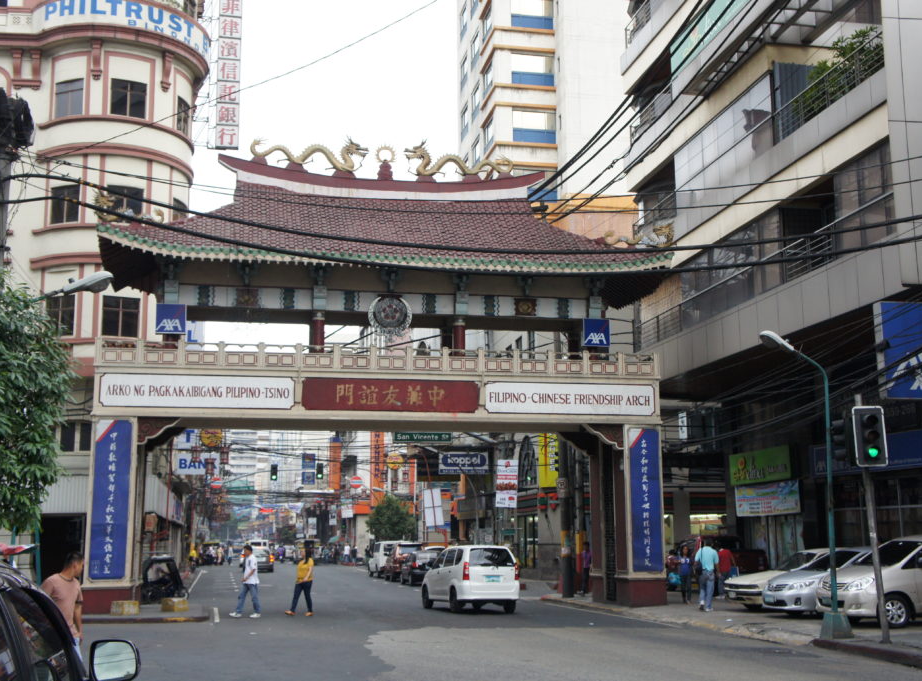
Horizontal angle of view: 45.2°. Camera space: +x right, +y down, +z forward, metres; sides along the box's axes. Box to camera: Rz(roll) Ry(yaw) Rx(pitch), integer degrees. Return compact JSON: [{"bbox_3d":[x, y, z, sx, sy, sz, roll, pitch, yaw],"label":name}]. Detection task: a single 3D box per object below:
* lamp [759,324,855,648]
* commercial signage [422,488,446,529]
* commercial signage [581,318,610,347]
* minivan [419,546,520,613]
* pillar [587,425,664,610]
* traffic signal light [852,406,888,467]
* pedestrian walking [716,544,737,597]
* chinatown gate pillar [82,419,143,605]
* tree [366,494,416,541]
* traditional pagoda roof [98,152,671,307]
[{"bbox_3d":[5.756,2.359,18.662,1.300,5.100,0.500,2,-10,-12],"label":"lamp"},{"bbox_3d":[-1.339,8.453,56.000,0.840,1.900,0.080,-3,-9,-13],"label":"commercial signage"},{"bbox_3d":[3.509,-0.199,28.606,0.710,0.710,0.080,2,-10,-12],"label":"commercial signage"},{"bbox_3d":[0.164,6.143,28.742,1.650,1.690,4.150,3,-11,-16],"label":"minivan"},{"bbox_3d":[4.602,4.883,30.787,1.025,4.729,2.850,2,-11,-12],"label":"pillar"},{"bbox_3d":[6.502,1.524,17.600,0.480,0.940,0.320,1,-10,-5],"label":"traffic signal light"},{"bbox_3d":[7.781,6.761,32.651,0.500,1.596,0.450,0,-10,0],"label":"pedestrian walking"},{"bbox_3d":[-8.686,4.441,28.015,1.112,4.650,2.850,2,-11,-12],"label":"chinatown gate pillar"},{"bbox_3d":[-4.257,11.728,67.842,2.945,4.565,2.945,2,-11,-12],"label":"tree"},{"bbox_3d":[-2.016,-2.910,29.172,13.600,3.700,6.000,2,-10,-12],"label":"traditional pagoda roof"}]

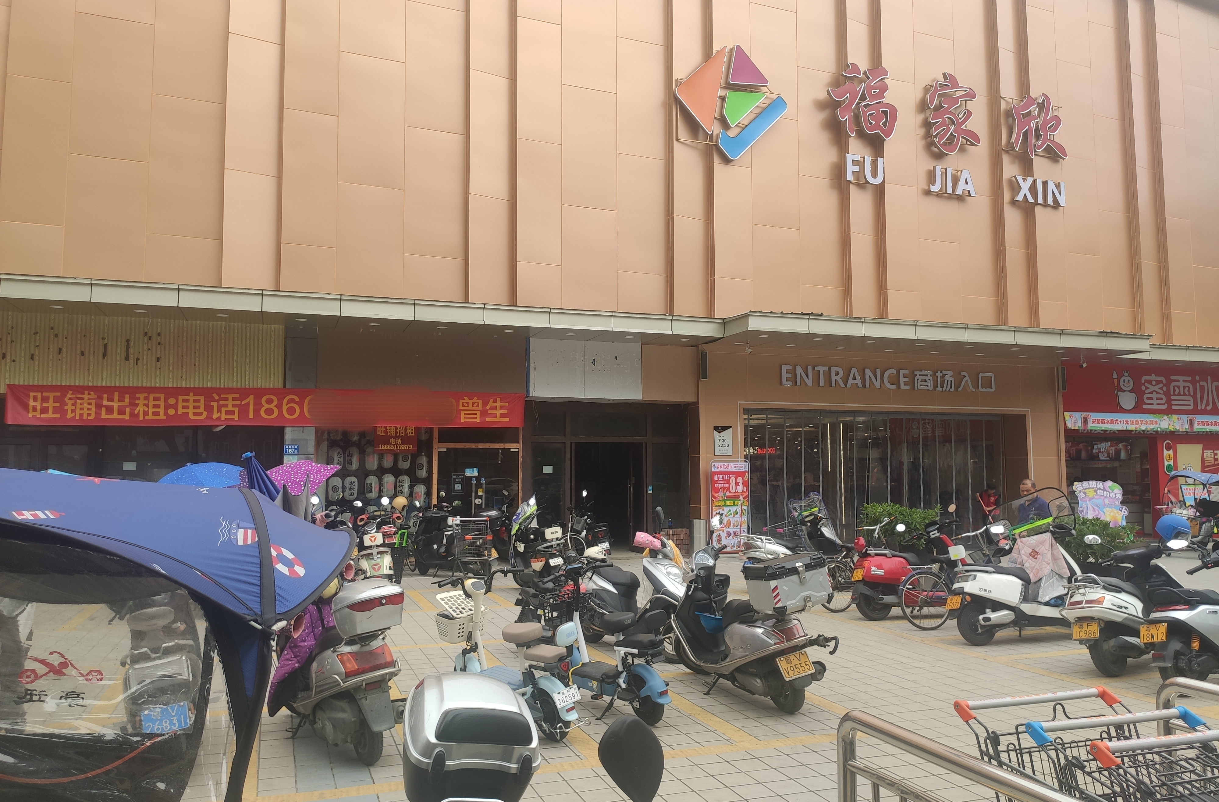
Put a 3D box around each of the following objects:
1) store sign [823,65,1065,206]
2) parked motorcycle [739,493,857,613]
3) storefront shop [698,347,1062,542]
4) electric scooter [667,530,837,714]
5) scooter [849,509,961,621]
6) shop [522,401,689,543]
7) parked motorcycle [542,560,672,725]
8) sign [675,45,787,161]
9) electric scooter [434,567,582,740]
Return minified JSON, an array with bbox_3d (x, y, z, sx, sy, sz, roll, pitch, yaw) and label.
[{"bbox_3d":[7.801,-6.050,20.962,6.683,2.824,0.300,1,-5,-20],"label":"store sign"},{"bbox_3d":[2.450,1.890,11.750,1.800,1.350,0.720,1,-5,-21],"label":"parked motorcycle"},{"bbox_3d":[6.047,1.100,20.468,9.421,4.220,1.000,1,-5,-20],"label":"storefront shop"},{"bbox_3d":[0.962,1.580,6.936,0.750,1.250,1.850,2,-5,-22],"label":"electric scooter"},{"bbox_3d":[3.589,1.883,10.513,1.780,1.170,0.700,1,-5,-19],"label":"scooter"},{"bbox_3d":[-0.192,1.580,18.480,3.445,3.000,1.000,1,-5,-20],"label":"shop"},{"bbox_3d":[-0.024,1.649,6.473,0.640,1.050,1.480,3,-5,-35],"label":"parked motorcycle"},{"bbox_3d":[2.503,-6.146,19.041,2.595,2.482,0.300,1,-5,-20],"label":"sign"},{"bbox_3d":[-0.638,1.634,6.123,0.660,1.030,1.500,3,-5,-33],"label":"electric scooter"}]

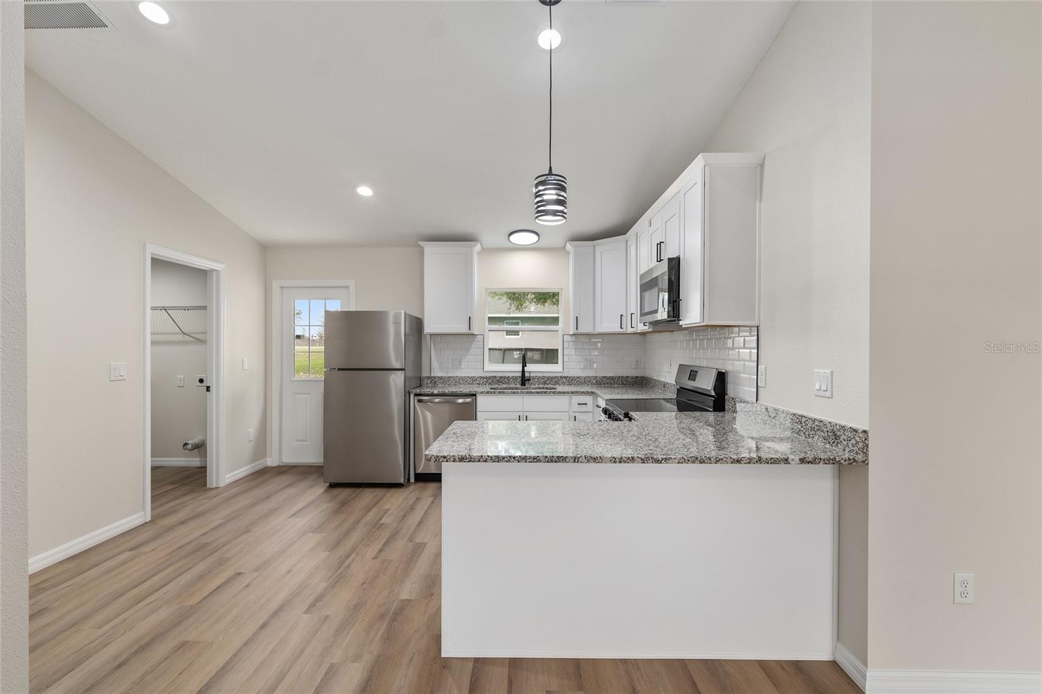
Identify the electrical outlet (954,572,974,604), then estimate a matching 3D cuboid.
[{"bbox_3d":[1.729,0.942,1.801,0.078,0.121,0.010,0,0,1],"label":"electrical outlet"}]

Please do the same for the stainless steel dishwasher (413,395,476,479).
[{"bbox_3d":[-0.744,0.901,4.846,0.605,0.855,0.610,0,0,1],"label":"stainless steel dishwasher"}]

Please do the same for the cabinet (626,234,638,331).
[{"bbox_3d":[1.230,-0.617,4.439,0.368,0.955,0.395,0,0,0],"label":"cabinet"}]

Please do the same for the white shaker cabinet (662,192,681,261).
[{"bbox_3d":[1.205,-0.812,3.220,0.320,0.400,0.390,0,0,1],"label":"white shaker cabinet"}]

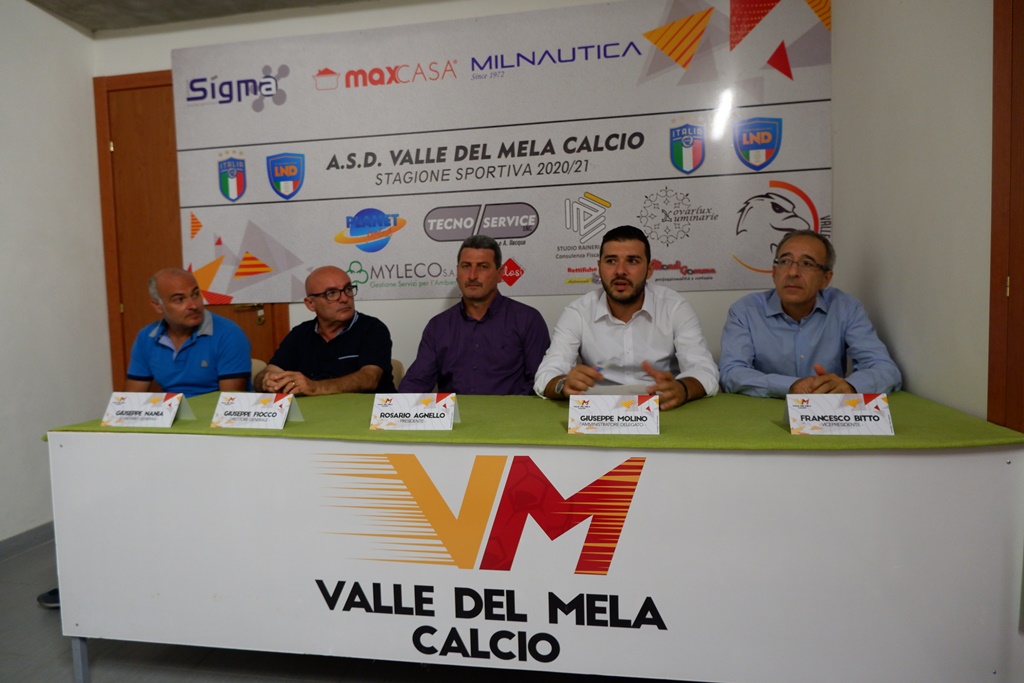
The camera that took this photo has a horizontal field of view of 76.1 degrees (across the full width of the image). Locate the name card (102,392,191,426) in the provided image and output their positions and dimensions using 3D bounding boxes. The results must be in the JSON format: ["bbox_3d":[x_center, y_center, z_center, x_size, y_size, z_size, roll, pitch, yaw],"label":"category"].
[{"bbox_3d":[-1.017,0.188,1.834,0.210,0.083,0.110,-1,4,9],"label":"name card"}]

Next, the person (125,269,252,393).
[{"bbox_3d":[-1.259,0.334,2.483,0.540,1.215,0.760,-2,3,2],"label":"person"}]

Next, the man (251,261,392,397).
[{"bbox_3d":[-0.715,0.320,2.458,0.560,1.215,0.760,-2,3,0],"label":"man"}]

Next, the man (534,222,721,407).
[{"bbox_3d":[0.363,0.282,2.071,0.560,1.275,0.800,-1,4,10],"label":"man"}]

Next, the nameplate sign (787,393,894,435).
[{"bbox_3d":[0.731,0.159,1.478,0.210,0.083,0.110,-1,4,11],"label":"nameplate sign"}]

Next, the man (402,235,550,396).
[{"bbox_3d":[-0.144,0.273,2.303,0.550,1.295,0.780,-1,4,8],"label":"man"}]

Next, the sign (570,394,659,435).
[{"bbox_3d":[0.243,0.169,1.555,0.210,0.083,0.110,-1,4,12],"label":"sign"}]

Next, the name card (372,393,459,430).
[{"bbox_3d":[-0.244,0.175,1.674,0.210,0.083,0.110,-1,4,8],"label":"name card"}]

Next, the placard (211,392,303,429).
[{"bbox_3d":[-0.685,0.182,1.764,0.210,0.083,0.110,-1,4,11],"label":"placard"}]

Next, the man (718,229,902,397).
[{"bbox_3d":[0.910,0.274,2.035,0.540,1.265,0.780,-1,4,16],"label":"man"}]

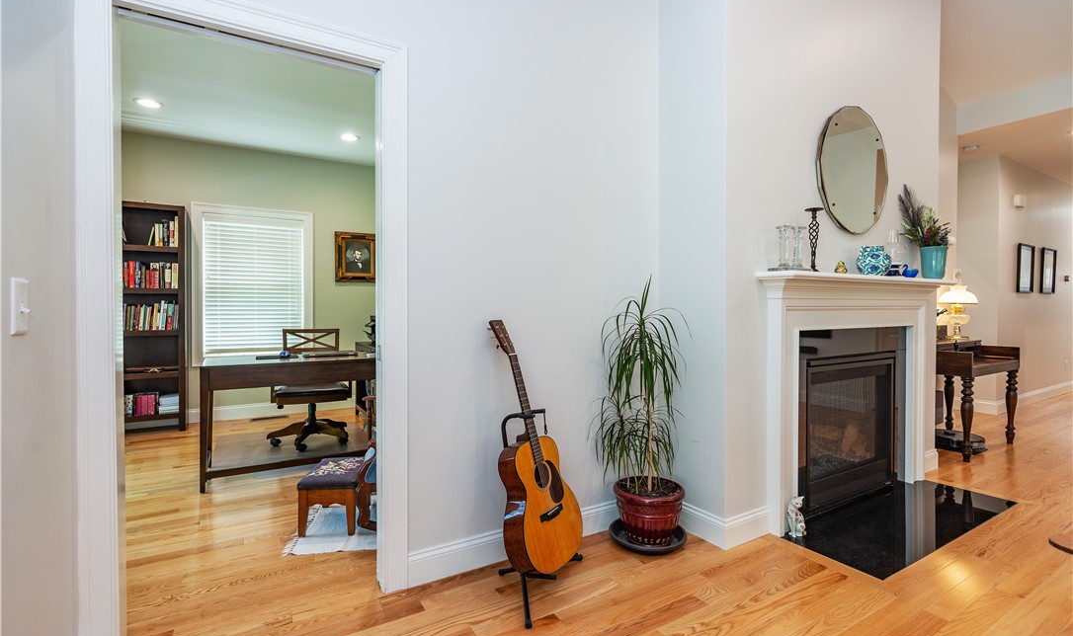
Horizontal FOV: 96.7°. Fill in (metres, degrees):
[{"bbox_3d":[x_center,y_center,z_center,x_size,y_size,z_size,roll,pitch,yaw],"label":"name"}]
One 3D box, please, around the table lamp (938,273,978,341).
[{"bbox_3d":[3.661,-0.109,4.143,0.265,0.600,0.265,0,0,-30],"label":"table lamp"}]

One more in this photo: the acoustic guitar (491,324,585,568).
[{"bbox_3d":[-0.050,0.490,1.929,0.118,0.995,0.375,-22,-11,35],"label":"acoustic guitar"}]

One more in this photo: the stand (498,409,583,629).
[{"bbox_3d":[-0.020,0.713,1.907,0.320,0.695,0.520,0,0,26],"label":"stand"}]

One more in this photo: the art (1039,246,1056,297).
[{"bbox_3d":[6.465,-0.587,6.017,0.430,0.563,0.030,0,0,-30],"label":"art"}]

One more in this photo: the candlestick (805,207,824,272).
[{"bbox_3d":[1.401,-0.378,2.402,0.085,0.328,0.085,-1,1,-30],"label":"candlestick"}]

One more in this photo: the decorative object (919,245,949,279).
[{"bbox_3d":[2.502,-0.336,3.009,0.147,0.224,0.147,-1,1,-30],"label":"decorative object"}]

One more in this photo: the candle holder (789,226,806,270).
[{"bbox_3d":[1.283,-0.337,2.331,0.068,0.212,0.068,-1,1,-30],"label":"candle holder"}]

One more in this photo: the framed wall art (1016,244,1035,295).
[{"bbox_3d":[5.441,-0.546,5.297,0.440,0.530,0.025,-1,1,-30],"label":"framed wall art"}]

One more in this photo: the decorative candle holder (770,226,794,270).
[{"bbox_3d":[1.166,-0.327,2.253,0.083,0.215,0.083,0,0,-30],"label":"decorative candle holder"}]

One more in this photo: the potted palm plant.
[{"bbox_3d":[0.500,0.423,2.242,0.430,1.265,0.410,0,0,0],"label":"potted palm plant"}]

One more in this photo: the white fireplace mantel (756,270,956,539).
[{"bbox_3d":[1.852,0.417,2.650,1.729,1.270,0.181,-1,1,-30],"label":"white fireplace mantel"}]

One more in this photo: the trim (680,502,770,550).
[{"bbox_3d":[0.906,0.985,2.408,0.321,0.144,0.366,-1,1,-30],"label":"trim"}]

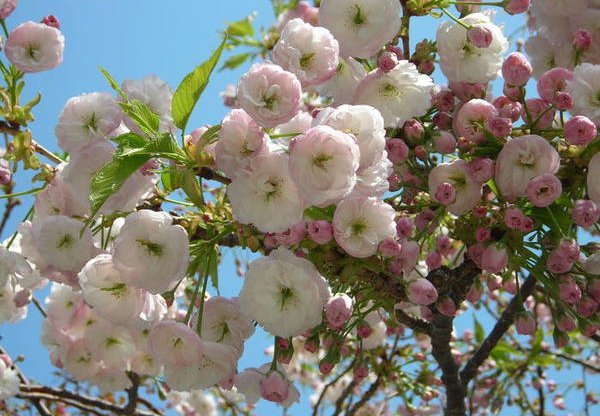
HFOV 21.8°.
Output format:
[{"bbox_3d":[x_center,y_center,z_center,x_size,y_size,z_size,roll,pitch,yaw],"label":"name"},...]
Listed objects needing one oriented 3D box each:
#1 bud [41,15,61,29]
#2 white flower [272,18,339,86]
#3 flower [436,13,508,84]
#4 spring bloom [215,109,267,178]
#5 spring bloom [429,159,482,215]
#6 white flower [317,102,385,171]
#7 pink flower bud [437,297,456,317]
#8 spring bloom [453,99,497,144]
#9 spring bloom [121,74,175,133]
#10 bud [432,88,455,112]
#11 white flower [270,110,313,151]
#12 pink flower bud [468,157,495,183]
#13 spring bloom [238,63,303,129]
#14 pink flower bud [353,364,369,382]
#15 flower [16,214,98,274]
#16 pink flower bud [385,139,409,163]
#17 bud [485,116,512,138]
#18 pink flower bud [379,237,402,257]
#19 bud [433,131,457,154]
[{"bbox_3d":[-0.171,-0.127,1.070,0.015,0.013,0.015,9,-9,-23],"label":"bud"},{"bbox_3d":[0.004,-0.100,1.000,0.042,0.043,0.034,-1,-21,6],"label":"white flower"},{"bbox_3d":[0.105,-0.097,0.950,0.042,0.042,0.026,4,8,-9],"label":"flower"},{"bbox_3d":[-0.036,-0.039,0.940,0.034,0.041,0.030,3,20,-7],"label":"spring bloom"},{"bbox_3d":[0.106,-0.014,1.060,0.036,0.037,0.029,-1,18,6],"label":"spring bloom"},{"bbox_3d":[0.030,-0.043,0.950,0.042,0.041,0.025,9,8,-18],"label":"white flower"},{"bbox_3d":[0.093,0.063,0.990,0.012,0.015,0.012,7,-47,-15],"label":"pink flower bud"},{"bbox_3d":[0.110,-0.054,0.980,0.029,0.029,0.024,0,14,0],"label":"spring bloom"},{"bbox_3d":[-0.096,-0.065,0.990,0.035,0.041,0.026,3,11,-6],"label":"spring bloom"},{"bbox_3d":[0.097,-0.073,1.050,0.015,0.016,0.017,1,18,-6],"label":"bud"},{"bbox_3d":[-0.007,-0.046,0.980,0.033,0.032,0.024,3,5,-6],"label":"white flower"},{"bbox_3d":[0.111,-0.023,0.950,0.016,0.016,0.018,1,14,-3],"label":"pink flower bud"},{"bbox_3d":[-0.018,-0.068,0.940,0.039,0.039,0.028,1,7,-2],"label":"spring bloom"},{"bbox_3d":[0.040,0.108,1.020,0.011,0.013,0.011,8,-39,-20],"label":"pink flower bud"},{"bbox_3d":[-0.158,0.024,1.020,0.048,0.039,0.030,2,14,-7],"label":"flower"},{"bbox_3d":[0.059,-0.035,0.950,0.015,0.015,0.017,-40,0,23],"label":"pink flower bud"},{"bbox_3d":[0.120,-0.049,0.940,0.017,0.015,0.017,2,14,-7],"label":"bud"},{"bbox_3d":[0.053,0.024,0.920,0.012,0.012,0.015,18,0,-40],"label":"pink flower bud"},{"bbox_3d":[0.090,-0.041,0.970,0.014,0.016,0.014,0,-45,0],"label":"bud"}]

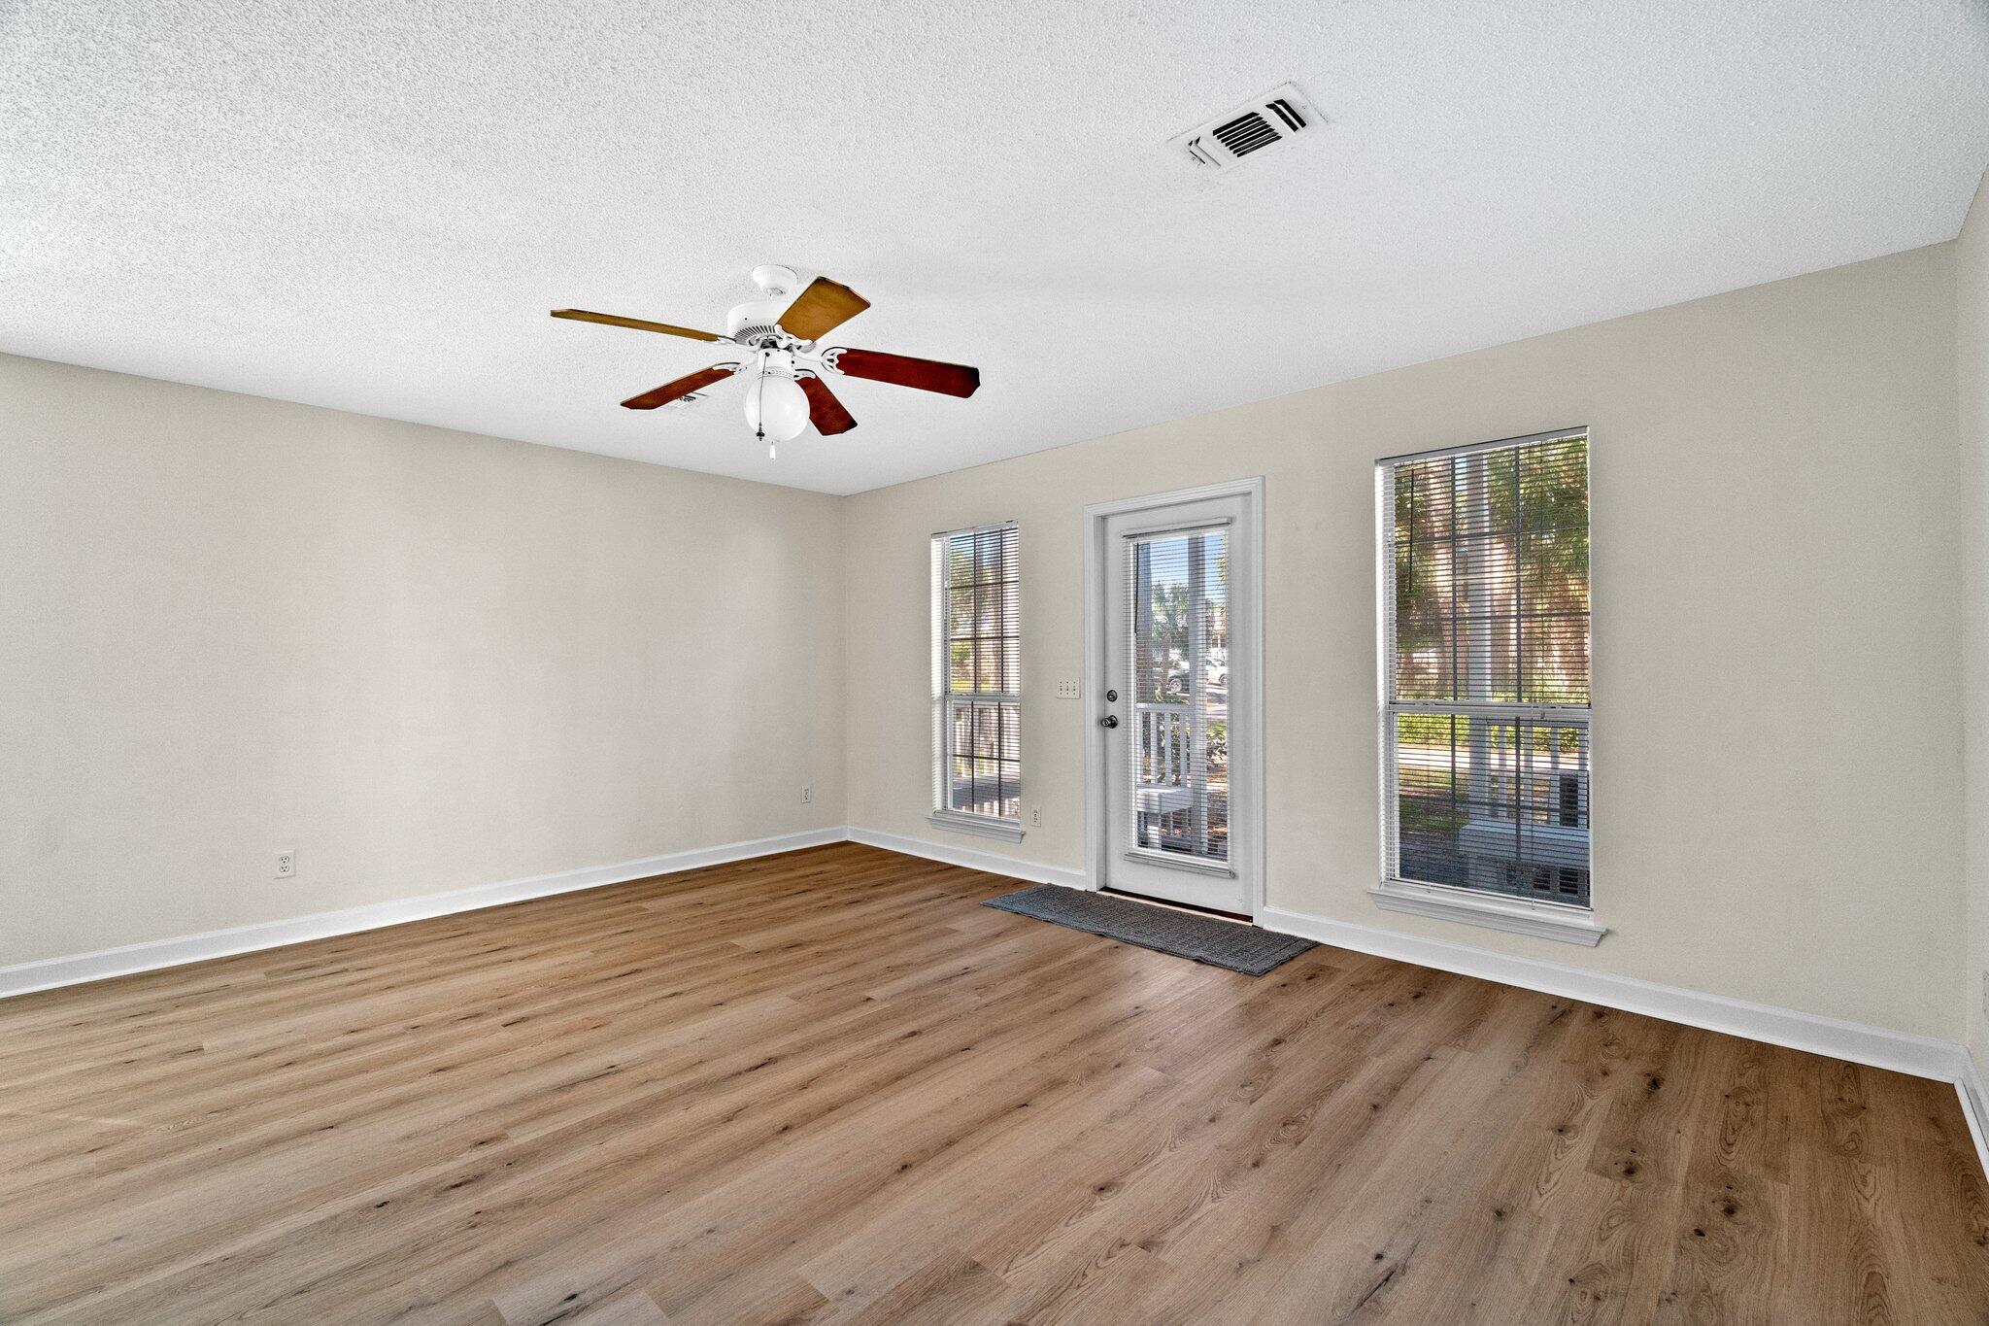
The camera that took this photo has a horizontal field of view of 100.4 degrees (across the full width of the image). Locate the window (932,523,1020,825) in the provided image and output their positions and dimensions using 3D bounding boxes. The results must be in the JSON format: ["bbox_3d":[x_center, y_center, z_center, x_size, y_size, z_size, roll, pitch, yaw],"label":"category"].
[{"bbox_3d":[-0.092,0.071,5.194,0.758,1.813,0.101,-1,0,43],"label":"window"}]

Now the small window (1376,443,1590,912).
[{"bbox_3d":[1.925,0.025,3.284,0.727,1.771,0.051,-1,0,43],"label":"small window"}]

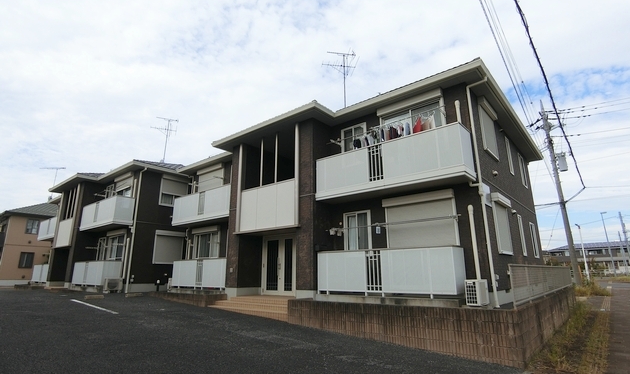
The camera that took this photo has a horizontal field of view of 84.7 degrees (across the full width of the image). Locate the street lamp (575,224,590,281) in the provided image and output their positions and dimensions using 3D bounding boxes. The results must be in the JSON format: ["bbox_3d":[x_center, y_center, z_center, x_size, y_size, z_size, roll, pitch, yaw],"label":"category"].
[{"bbox_3d":[20.304,5.219,26.149,0.600,4.817,0.300,-12,-18,39],"label":"street lamp"}]

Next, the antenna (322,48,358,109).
[{"bbox_3d":[1.358,-5.097,17.465,1.750,4.094,1.600,1,-14,-7],"label":"antenna"}]

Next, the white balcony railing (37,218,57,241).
[{"bbox_3d":[-16.538,2.761,22.023,4.138,1.210,0.917,-12,-18,39],"label":"white balcony railing"}]

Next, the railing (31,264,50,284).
[{"bbox_3d":[-16.366,5.349,21.219,3.694,1.050,0.854,-12,-18,39],"label":"railing"}]

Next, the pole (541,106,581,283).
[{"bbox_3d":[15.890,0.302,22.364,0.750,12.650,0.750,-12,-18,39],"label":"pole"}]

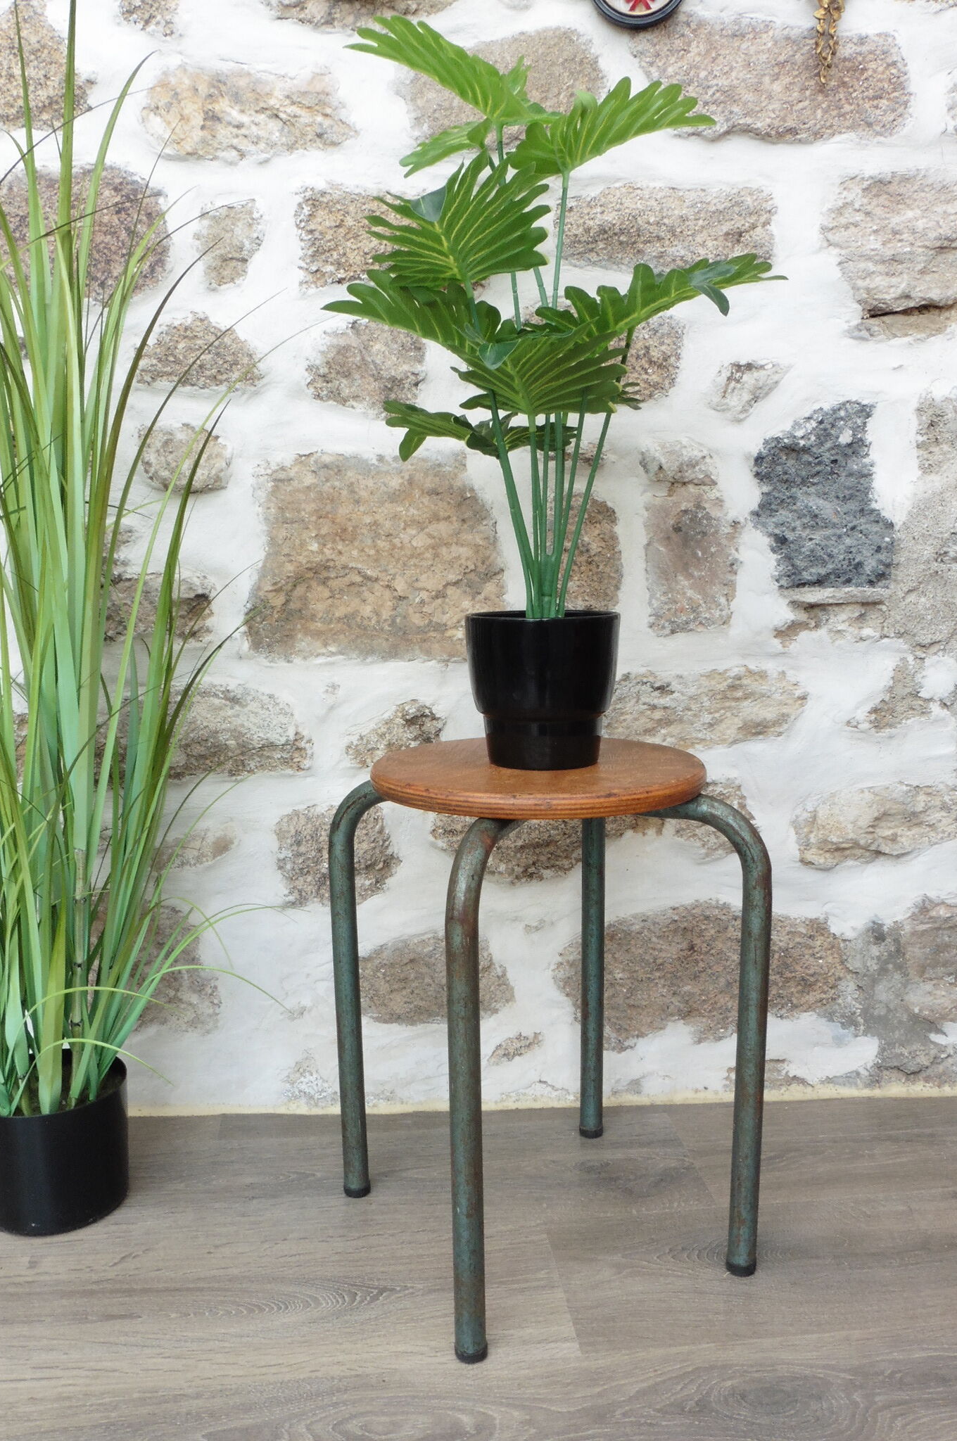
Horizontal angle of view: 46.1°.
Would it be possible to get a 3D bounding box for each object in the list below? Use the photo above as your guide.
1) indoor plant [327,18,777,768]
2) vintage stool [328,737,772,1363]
[{"bbox_3d":[0.063,-0.280,0.981,0.390,0.640,0.340,0,8,0],"label":"indoor plant"},{"bbox_3d":[0.057,0.261,1.048,0.304,0.450,0.304,-4,9,-26],"label":"vintage stool"}]

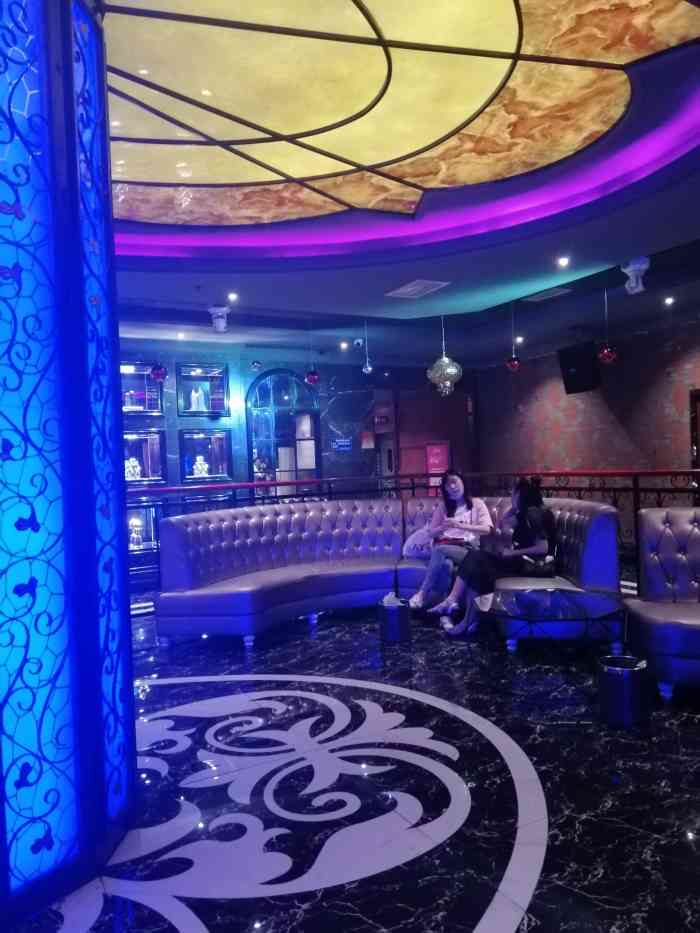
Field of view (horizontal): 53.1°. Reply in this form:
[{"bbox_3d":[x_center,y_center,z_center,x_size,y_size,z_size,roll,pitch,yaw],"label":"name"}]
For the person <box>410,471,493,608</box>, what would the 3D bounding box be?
[{"bbox_3d":[0.867,0.641,5.795,0.520,1.200,0.780,-2,1,30],"label":"person"}]

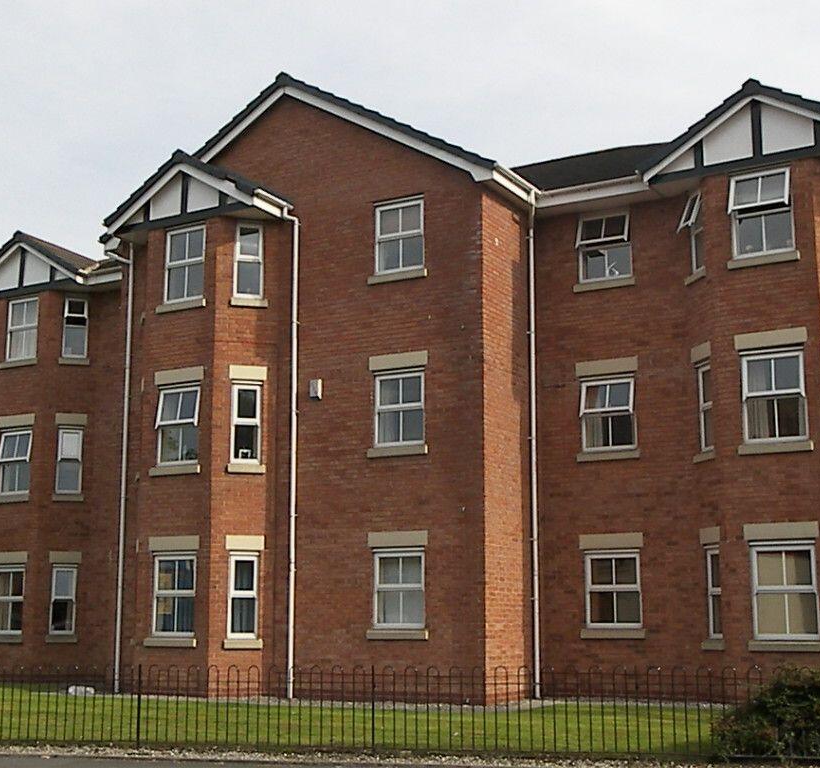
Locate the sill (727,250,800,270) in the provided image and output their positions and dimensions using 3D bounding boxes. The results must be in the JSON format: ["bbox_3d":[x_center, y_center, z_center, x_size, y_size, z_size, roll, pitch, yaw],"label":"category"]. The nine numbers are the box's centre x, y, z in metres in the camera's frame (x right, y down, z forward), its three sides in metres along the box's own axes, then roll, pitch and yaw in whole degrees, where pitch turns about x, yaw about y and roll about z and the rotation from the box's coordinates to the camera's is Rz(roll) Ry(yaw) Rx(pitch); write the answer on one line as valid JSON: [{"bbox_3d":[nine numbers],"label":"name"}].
[{"bbox_3d":[5.044,-1.741,20.193,1.055,0.130,0.150,-6,-12,34],"label":"sill"}]

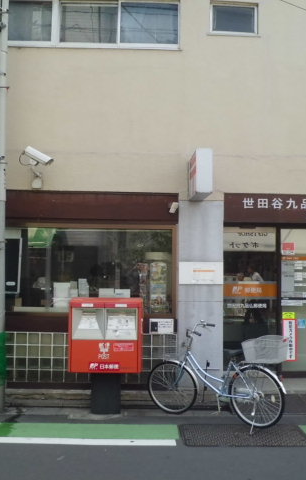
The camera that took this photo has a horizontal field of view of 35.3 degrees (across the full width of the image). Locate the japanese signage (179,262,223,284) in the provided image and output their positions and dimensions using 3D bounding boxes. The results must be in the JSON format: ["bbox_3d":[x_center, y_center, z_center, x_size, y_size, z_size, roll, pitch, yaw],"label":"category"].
[{"bbox_3d":[0.607,0.419,6.017,0.549,0.274,0.020,1,-3,-1],"label":"japanese signage"}]

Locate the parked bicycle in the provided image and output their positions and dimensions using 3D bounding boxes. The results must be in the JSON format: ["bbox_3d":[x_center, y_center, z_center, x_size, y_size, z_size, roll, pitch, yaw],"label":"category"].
[{"bbox_3d":[0.676,1.470,5.361,1.686,1.078,0.510,-1,-3,35],"label":"parked bicycle"}]

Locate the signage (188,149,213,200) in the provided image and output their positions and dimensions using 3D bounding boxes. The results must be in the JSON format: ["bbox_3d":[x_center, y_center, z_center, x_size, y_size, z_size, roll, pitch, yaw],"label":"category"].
[{"bbox_3d":[0.562,-0.763,5.684,0.186,0.470,0.588,1,-3,-1],"label":"signage"}]

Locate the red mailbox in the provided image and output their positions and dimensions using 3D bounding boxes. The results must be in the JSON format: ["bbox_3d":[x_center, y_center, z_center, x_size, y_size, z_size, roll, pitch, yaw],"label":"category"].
[{"bbox_3d":[-0.540,1.116,5.645,0.804,0.813,0.441,1,-3,-1],"label":"red mailbox"}]

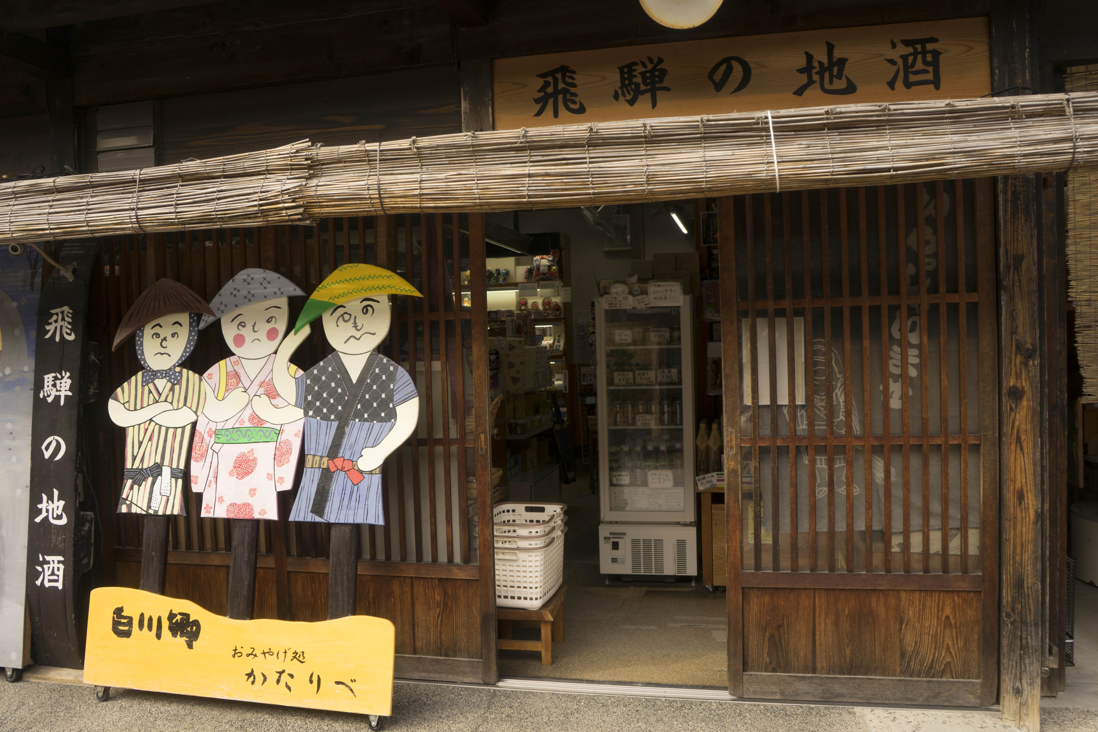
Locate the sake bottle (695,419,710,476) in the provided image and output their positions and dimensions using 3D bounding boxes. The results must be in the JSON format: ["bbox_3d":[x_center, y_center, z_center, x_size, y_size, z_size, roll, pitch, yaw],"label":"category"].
[{"bbox_3d":[0.806,0.436,4.443,0.070,0.314,0.070,-1,1,17],"label":"sake bottle"}]

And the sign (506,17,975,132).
[{"bbox_3d":[0.608,-0.962,2.905,1.650,0.280,0.040,-1,1,12],"label":"sign"}]

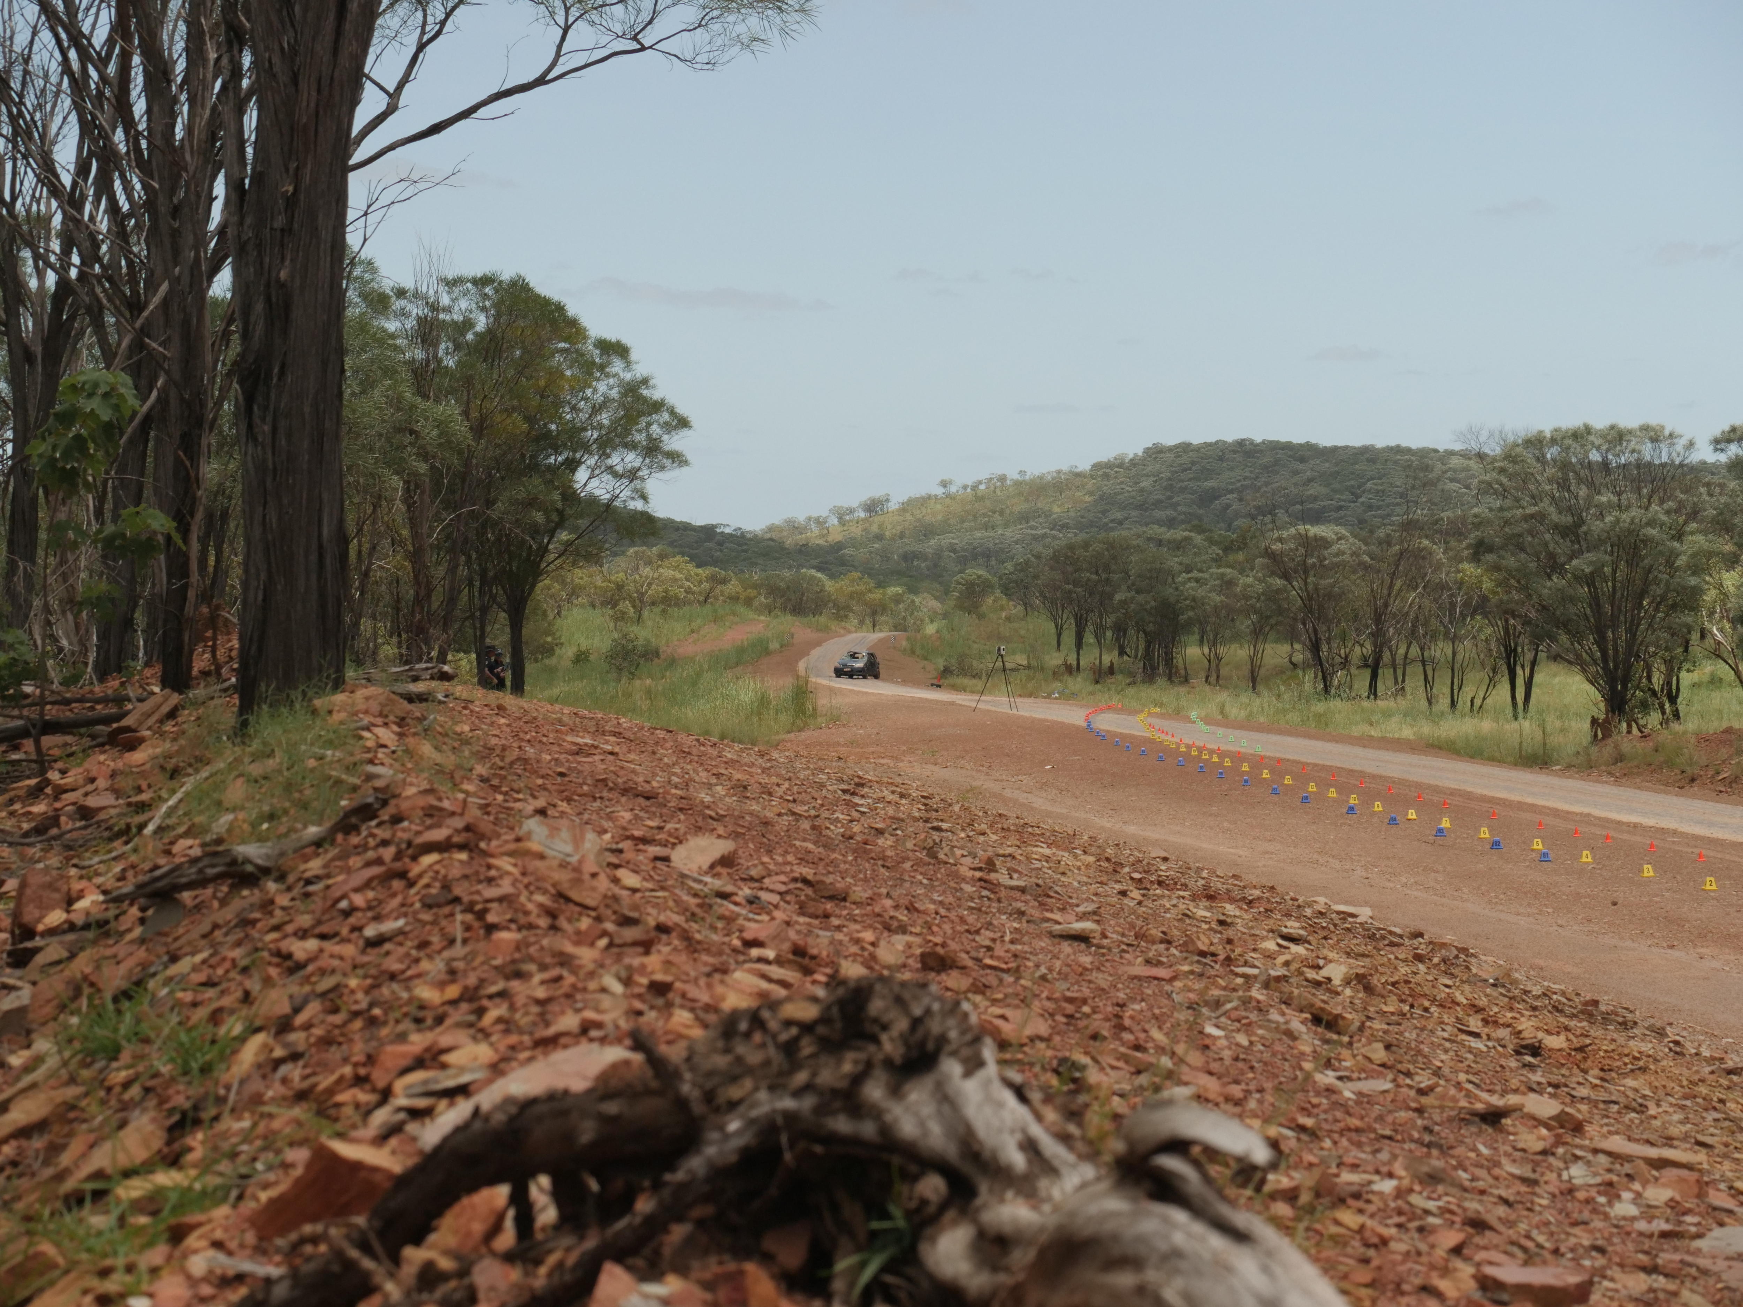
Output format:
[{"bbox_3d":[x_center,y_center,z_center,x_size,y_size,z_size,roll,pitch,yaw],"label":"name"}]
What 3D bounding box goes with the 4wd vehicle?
[{"bbox_3d":[-0.821,0.640,195.000,1.780,1.620,4.500,0,1,14],"label":"4wd vehicle"}]

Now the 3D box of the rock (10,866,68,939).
[{"bbox_3d":[-1.583,0.474,6.700,0.108,0.138,0.105,0,1,0],"label":"rock"}]

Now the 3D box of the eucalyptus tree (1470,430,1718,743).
[{"bbox_3d":[16.191,-1.648,79.000,5.400,7.000,5.200,0,1,0],"label":"eucalyptus tree"}]

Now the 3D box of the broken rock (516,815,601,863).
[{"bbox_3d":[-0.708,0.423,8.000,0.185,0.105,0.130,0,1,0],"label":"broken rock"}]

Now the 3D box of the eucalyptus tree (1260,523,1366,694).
[{"bbox_3d":[14.691,-1.469,117.000,3.500,5.800,3.400,0,1,0],"label":"eucalyptus tree"}]

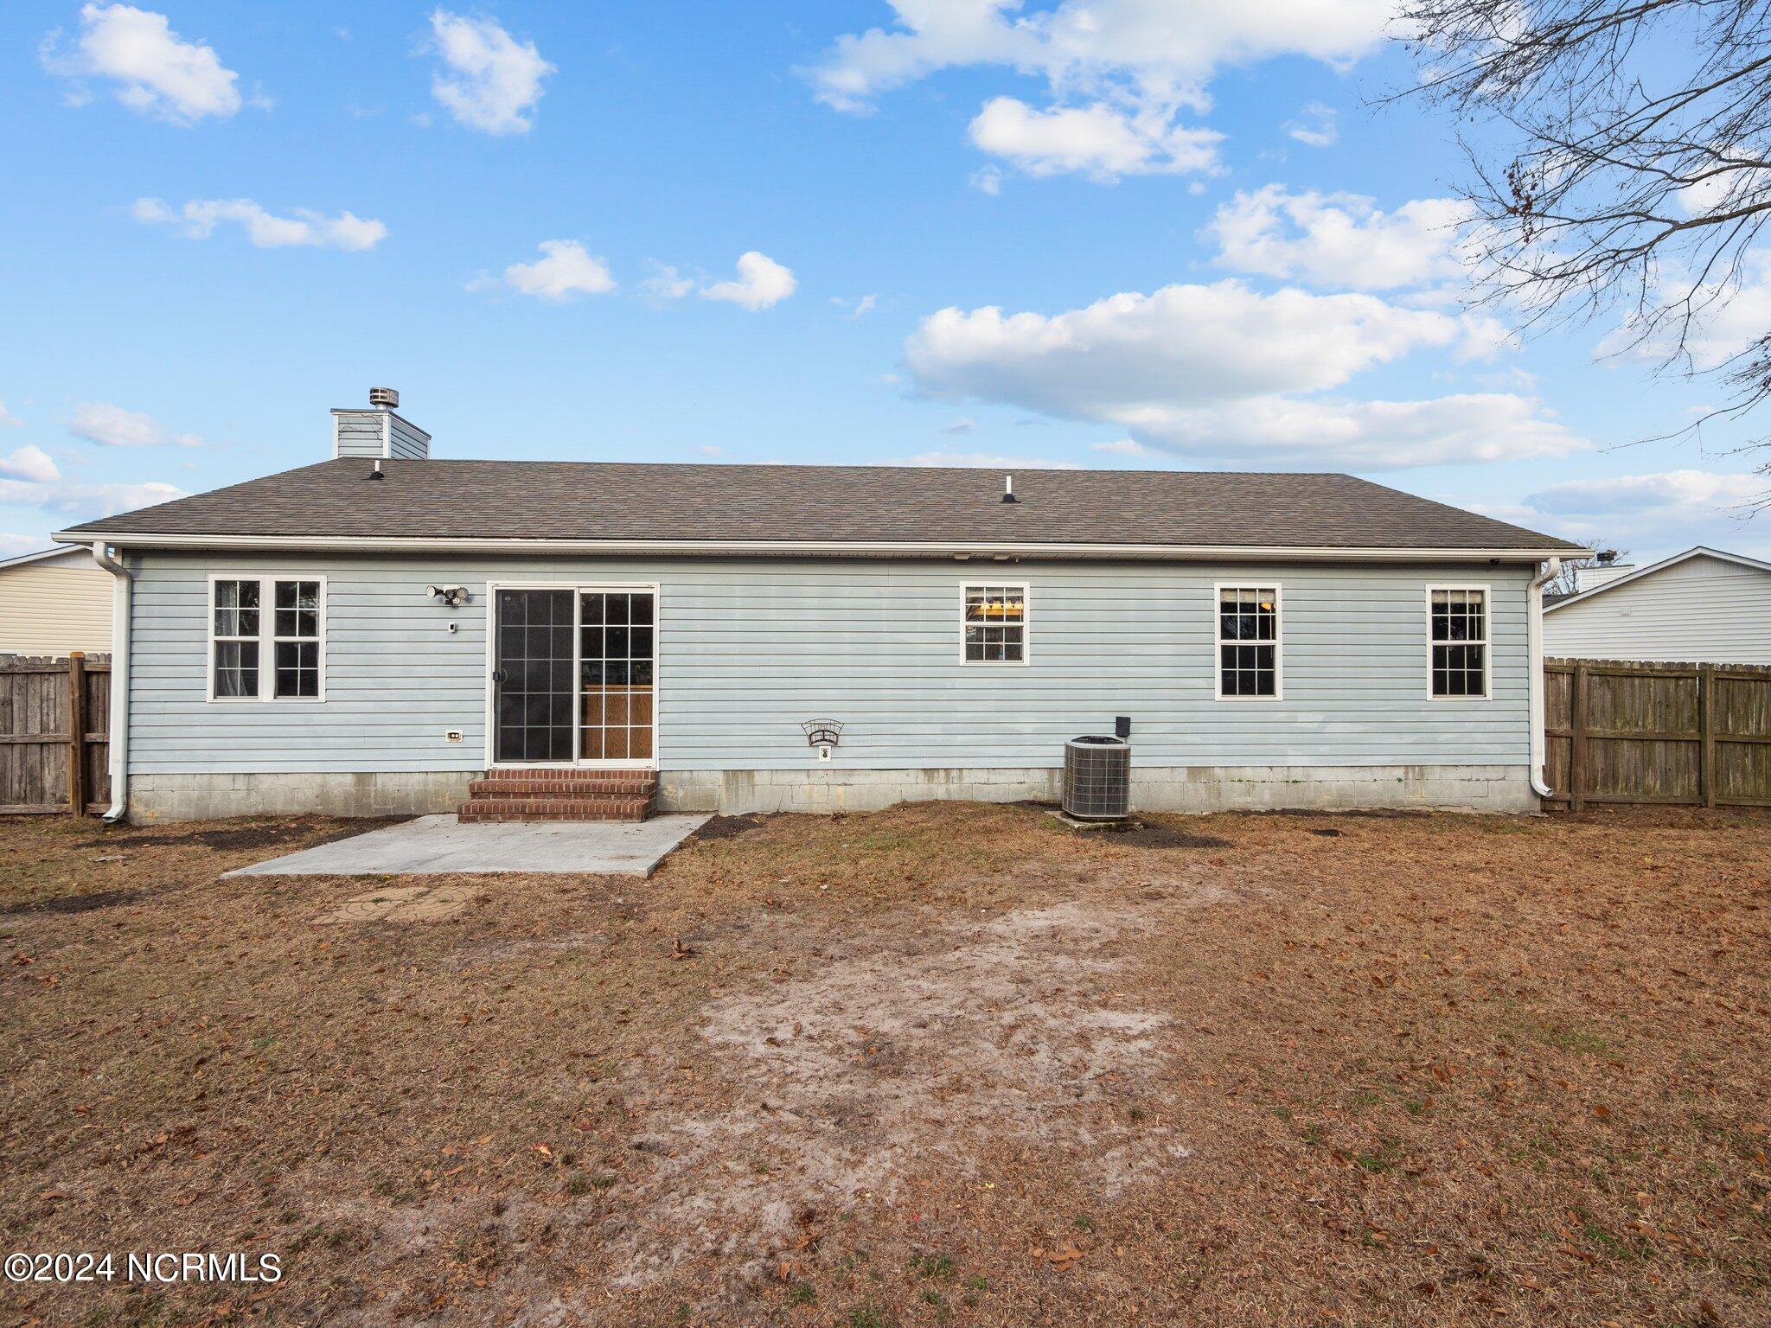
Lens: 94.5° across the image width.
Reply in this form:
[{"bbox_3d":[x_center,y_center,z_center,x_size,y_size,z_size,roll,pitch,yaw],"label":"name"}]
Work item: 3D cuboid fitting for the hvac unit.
[{"bbox_3d":[2.195,1.159,8.611,0.600,0.790,0.600,0,-1,-3],"label":"hvac unit"}]

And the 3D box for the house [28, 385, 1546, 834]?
[{"bbox_3d":[-0.542,-1.503,13.075,16.400,6.450,9.000,0,-1,-3],"label":"house"}]

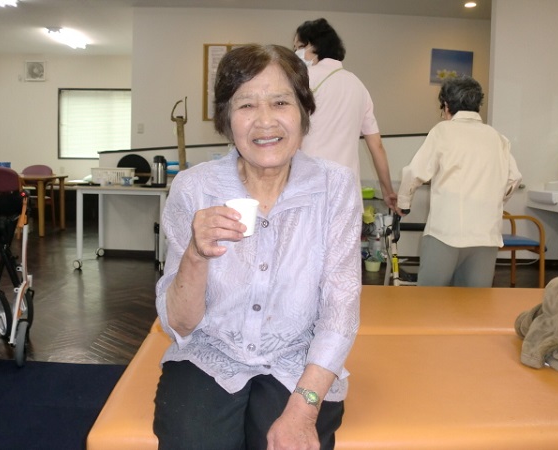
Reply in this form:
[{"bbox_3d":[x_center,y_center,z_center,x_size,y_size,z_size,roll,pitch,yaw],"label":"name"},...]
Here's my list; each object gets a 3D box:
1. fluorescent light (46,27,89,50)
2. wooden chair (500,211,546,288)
[{"bbox_3d":[-2.806,-2.475,8.050,0.240,0.110,1.240,1,5,-2],"label":"fluorescent light"},{"bbox_3d":[1.680,0.142,4.680,0.570,0.790,0.550,2,5,0],"label":"wooden chair"}]

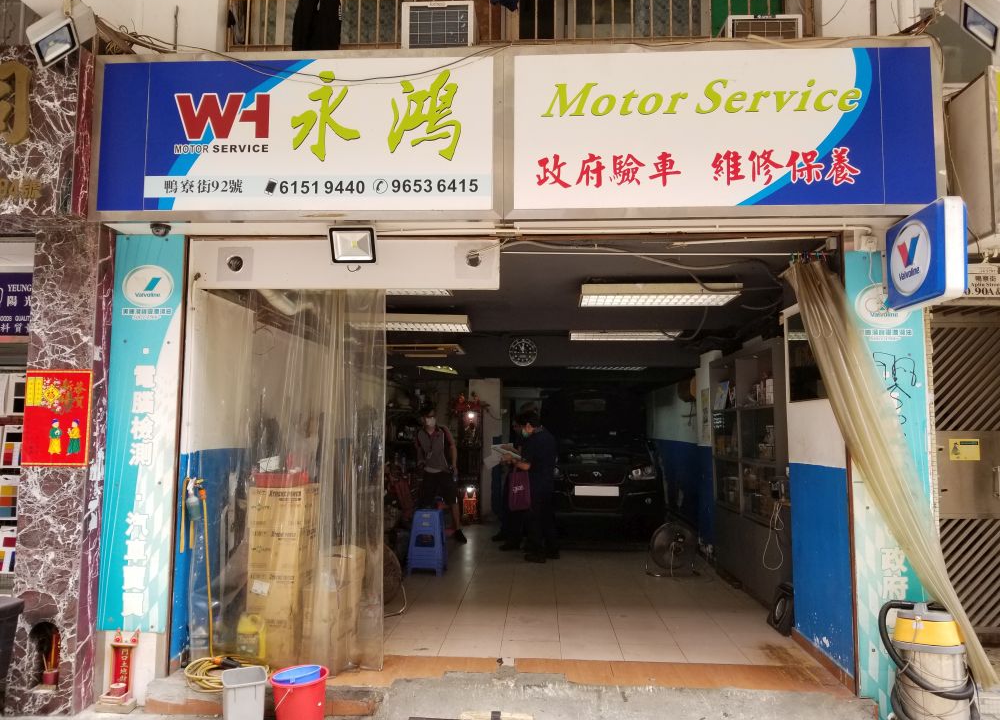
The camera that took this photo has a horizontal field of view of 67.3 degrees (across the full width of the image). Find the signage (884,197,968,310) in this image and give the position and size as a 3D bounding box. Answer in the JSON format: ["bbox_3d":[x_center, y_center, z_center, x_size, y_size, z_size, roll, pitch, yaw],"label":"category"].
[{"bbox_3d":[2.301,-0.542,4.056,0.125,0.484,0.640,0,-5,3],"label":"signage"}]

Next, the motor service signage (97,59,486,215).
[{"bbox_3d":[-1.209,-1.316,4.485,2.360,0.950,0.180,0,-5,3],"label":"motor service signage"}]

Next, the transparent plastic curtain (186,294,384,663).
[{"bbox_3d":[-1.326,0.620,4.692,1.228,2.524,0.160,0,-5,3],"label":"transparent plastic curtain"}]

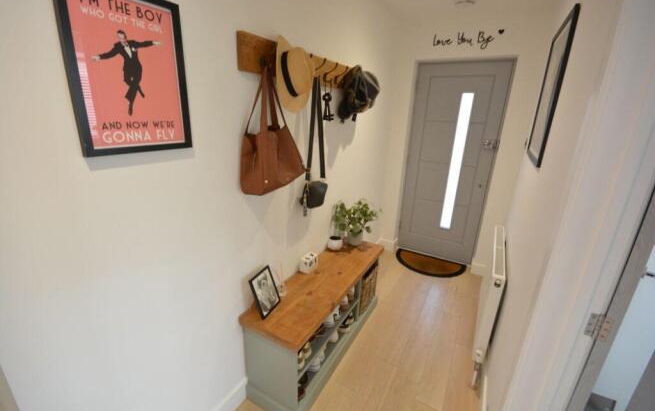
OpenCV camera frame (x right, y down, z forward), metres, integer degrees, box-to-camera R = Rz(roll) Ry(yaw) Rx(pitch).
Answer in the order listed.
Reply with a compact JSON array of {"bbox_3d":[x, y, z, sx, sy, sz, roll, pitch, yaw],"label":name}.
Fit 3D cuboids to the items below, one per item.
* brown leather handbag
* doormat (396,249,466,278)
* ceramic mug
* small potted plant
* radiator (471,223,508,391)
[{"bbox_3d":[-0.227,-0.337,1.268,0.140,0.530,0.380,16,23,38],"label":"brown leather handbag"},{"bbox_3d":[1.088,0.646,2.971,0.745,0.018,0.410,12,21,28],"label":"doormat"},{"bbox_3d":[0.065,0.294,2.038,0.102,0.088,0.102,12,21,28],"label":"ceramic mug"},{"bbox_3d":[0.239,0.160,2.120,0.290,0.300,0.275,12,21,28],"label":"small potted plant"},{"bbox_3d":[1.151,0.602,1.946,0.062,0.650,0.930,12,21,28],"label":"radiator"}]

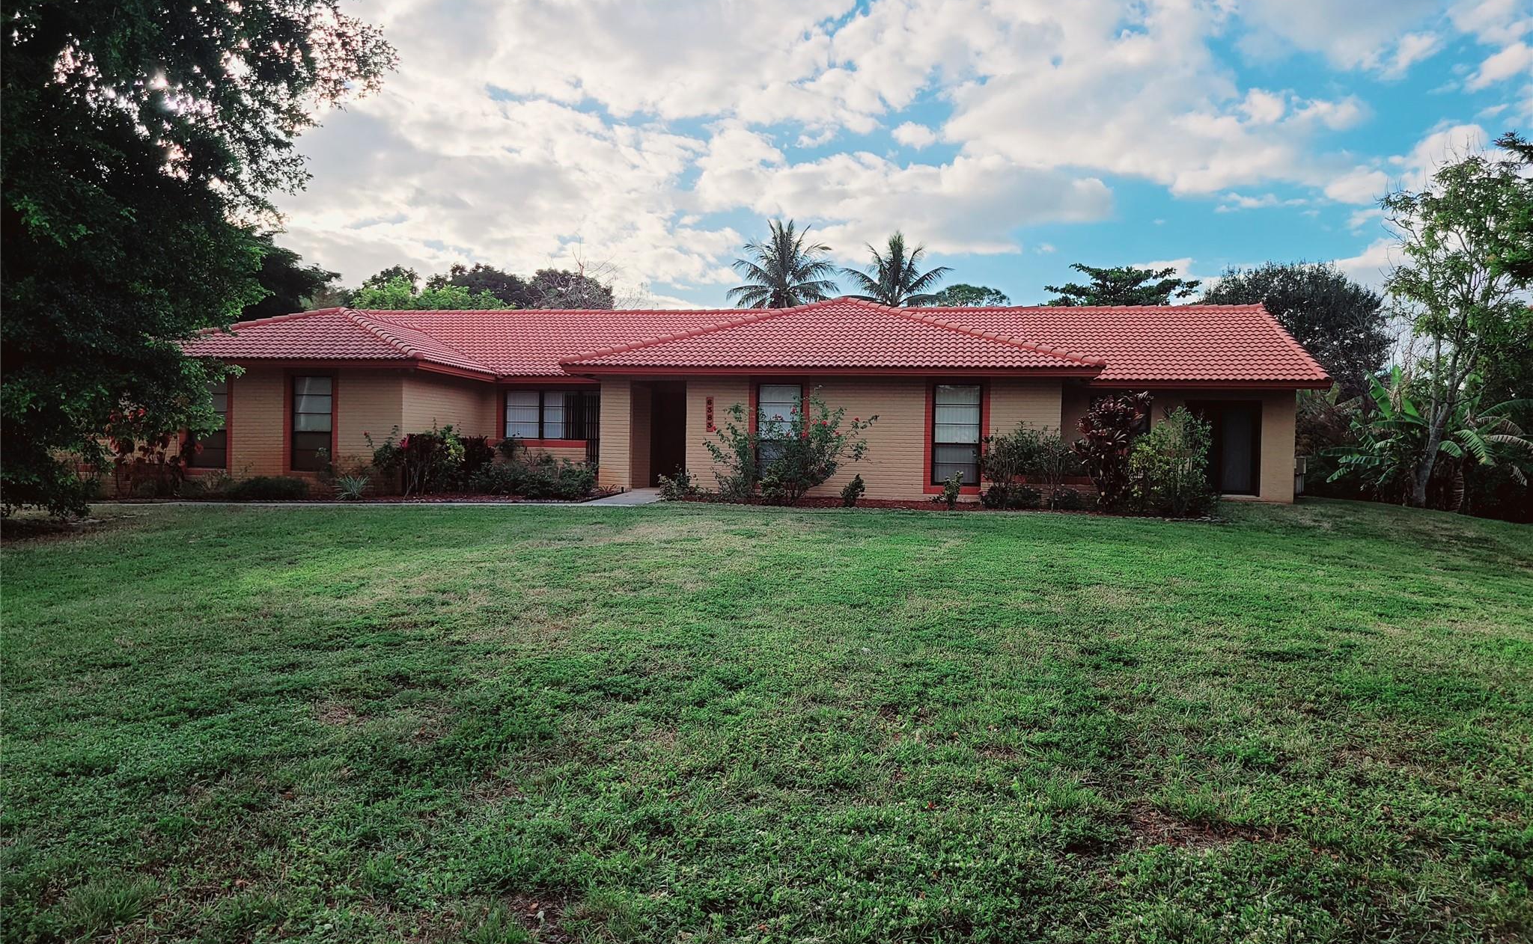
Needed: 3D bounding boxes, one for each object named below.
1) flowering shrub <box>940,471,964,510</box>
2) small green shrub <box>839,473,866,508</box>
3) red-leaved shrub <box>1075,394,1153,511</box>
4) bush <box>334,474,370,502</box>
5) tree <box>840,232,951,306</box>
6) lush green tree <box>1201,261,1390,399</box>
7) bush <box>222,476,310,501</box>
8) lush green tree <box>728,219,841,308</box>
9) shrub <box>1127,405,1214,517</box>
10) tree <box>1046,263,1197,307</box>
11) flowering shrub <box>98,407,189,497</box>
[{"bbox_3d":[3.439,0.345,21.400,0.440,0.710,0.420,1,0,12],"label":"flowering shrub"},{"bbox_3d":[1.633,0.351,21.800,0.500,0.630,0.470,1,0,12],"label":"small green shrub"},{"bbox_3d":[6.444,-0.367,21.400,1.450,2.230,1.300,1,0,12],"label":"red-leaved shrub"},{"bbox_3d":[-7.396,0.279,20.609,0.680,0.500,0.650,1,1,0],"label":"bush"},{"bbox_3d":[5.530,-5.126,49.921,5.100,10.540,5.100,1,1,0],"label":"tree"},{"bbox_3d":[16.495,-2.960,36.019,6.200,7.300,6.000,1,0,12],"label":"lush green tree"},{"bbox_3d":[-9.945,0.322,22.900,1.500,0.480,0.950,1,0,12],"label":"bush"},{"bbox_3d":[0.674,-5.591,52.031,5.300,11.700,5.200,1,0,12],"label":"lush green tree"},{"bbox_3d":[7.359,-0.196,20.900,1.550,2.020,1.400,1,0,12],"label":"shrub"},{"bbox_3d":[12.863,-3.616,41.943,6.200,7.970,6.000,1,1,0],"label":"tree"},{"bbox_3d":[-11.509,-0.377,21.299,1.650,1.720,1.400,1,1,0],"label":"flowering shrub"}]

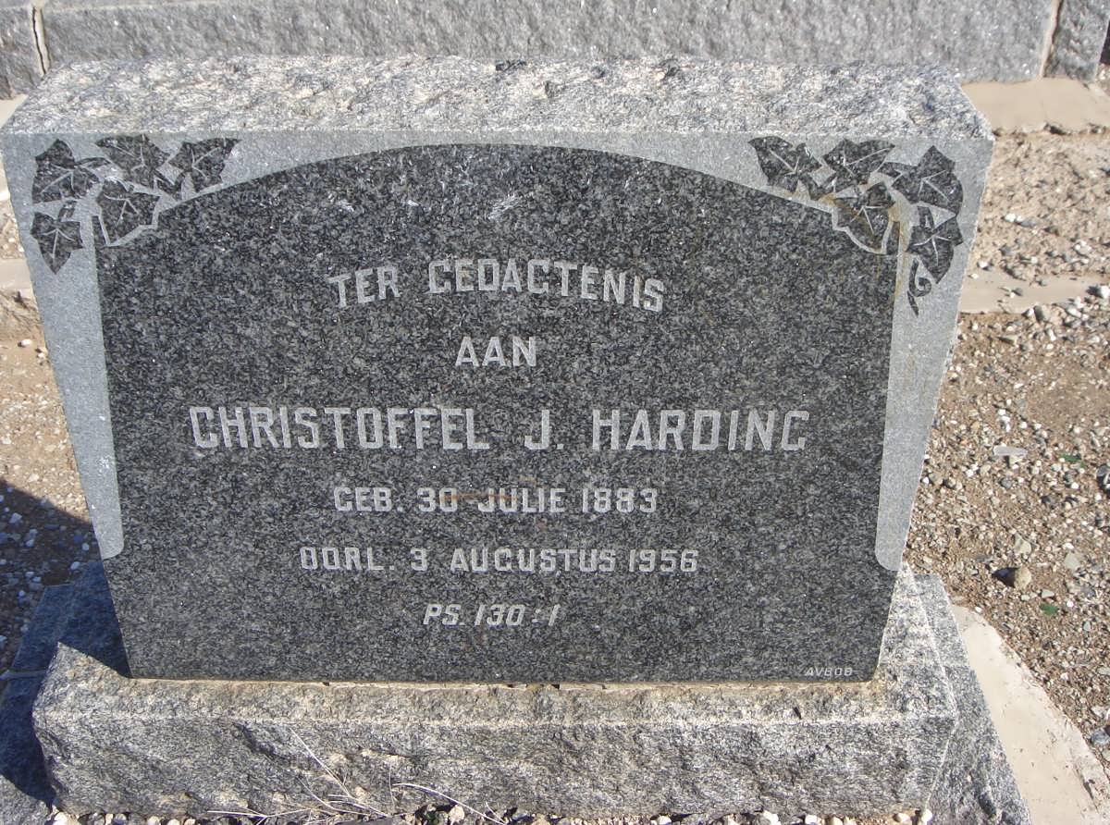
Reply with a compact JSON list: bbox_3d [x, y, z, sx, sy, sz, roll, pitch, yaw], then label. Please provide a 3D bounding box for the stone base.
[{"bbox_3d":[-0.045,0.307,1.396,0.965,0.176,0.218,0,38,-1],"label":"stone base"}]

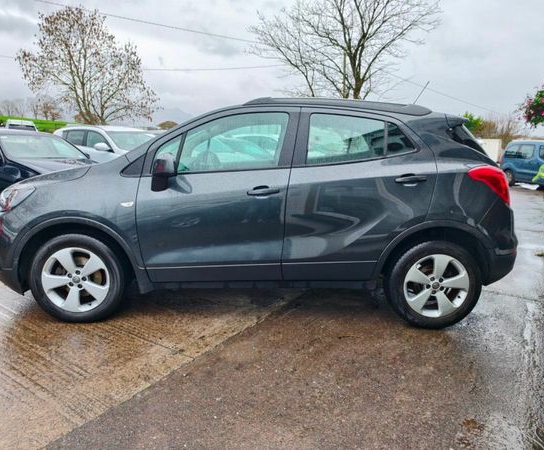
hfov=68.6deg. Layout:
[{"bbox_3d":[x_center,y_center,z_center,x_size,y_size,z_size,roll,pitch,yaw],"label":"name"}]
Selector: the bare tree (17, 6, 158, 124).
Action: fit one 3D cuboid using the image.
[{"bbox_3d":[-11.106,-9.360,24.000,8.500,7.700,7.500,1,10,0],"label":"bare tree"}]

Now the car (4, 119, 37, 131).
[{"bbox_3d":[-13.157,-4.793,21.000,1.800,1.530,4.350,-5,12,-32],"label":"car"}]

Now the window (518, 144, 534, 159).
[{"bbox_3d":[9.458,-2.728,14.800,0.060,0.520,0.820,11,10,-4],"label":"window"}]

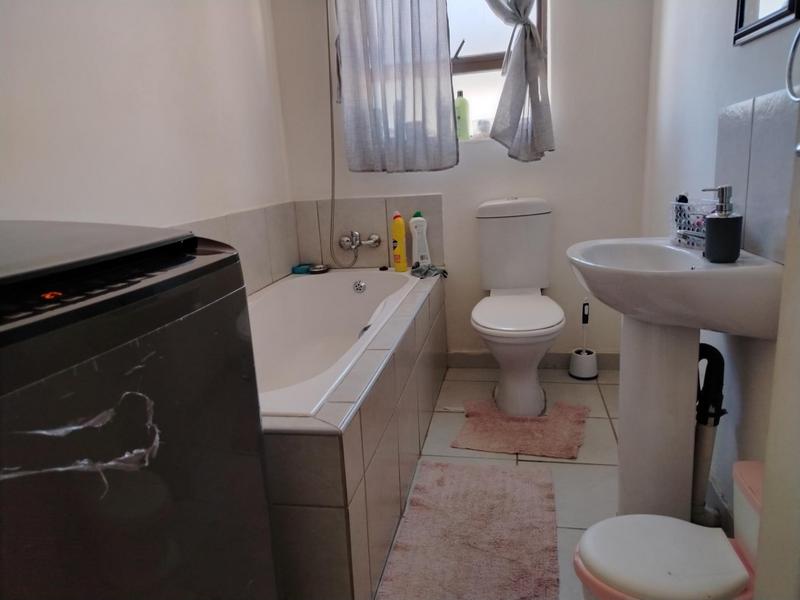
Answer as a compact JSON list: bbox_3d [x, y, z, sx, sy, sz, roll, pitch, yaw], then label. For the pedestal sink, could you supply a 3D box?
[{"bbox_3d":[0.714,0.228,1.606,0.445,0.747,0.580,0,13,12],"label":"pedestal sink"}]

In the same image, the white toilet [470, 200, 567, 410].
[{"bbox_3d":[0.500,0.008,2.358,0.375,0.856,0.685,0,13,12],"label":"white toilet"}]

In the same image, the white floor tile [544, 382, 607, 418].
[{"bbox_3d":[0.693,0.432,2.403,0.358,0.010,0.358,0,13,12],"label":"white floor tile"}]

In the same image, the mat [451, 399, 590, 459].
[{"bbox_3d":[0.477,0.485,2.161,0.515,0.020,0.420,1,14,17],"label":"mat"}]

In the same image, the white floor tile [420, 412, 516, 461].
[{"bbox_3d":[0.277,0.519,2.133,0.342,0.010,0.365,0,13,12],"label":"white floor tile"}]

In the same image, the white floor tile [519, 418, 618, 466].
[{"bbox_3d":[0.620,0.516,2.061,0.358,0.010,0.362,0,13,12],"label":"white floor tile"}]

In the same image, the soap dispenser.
[{"bbox_3d":[0.767,-0.184,1.325,0.094,0.181,0.080,0,13,12],"label":"soap dispenser"}]

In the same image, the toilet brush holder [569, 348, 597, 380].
[{"bbox_3d":[0.871,0.303,2.634,0.138,0.116,0.138,0,13,12],"label":"toilet brush holder"}]

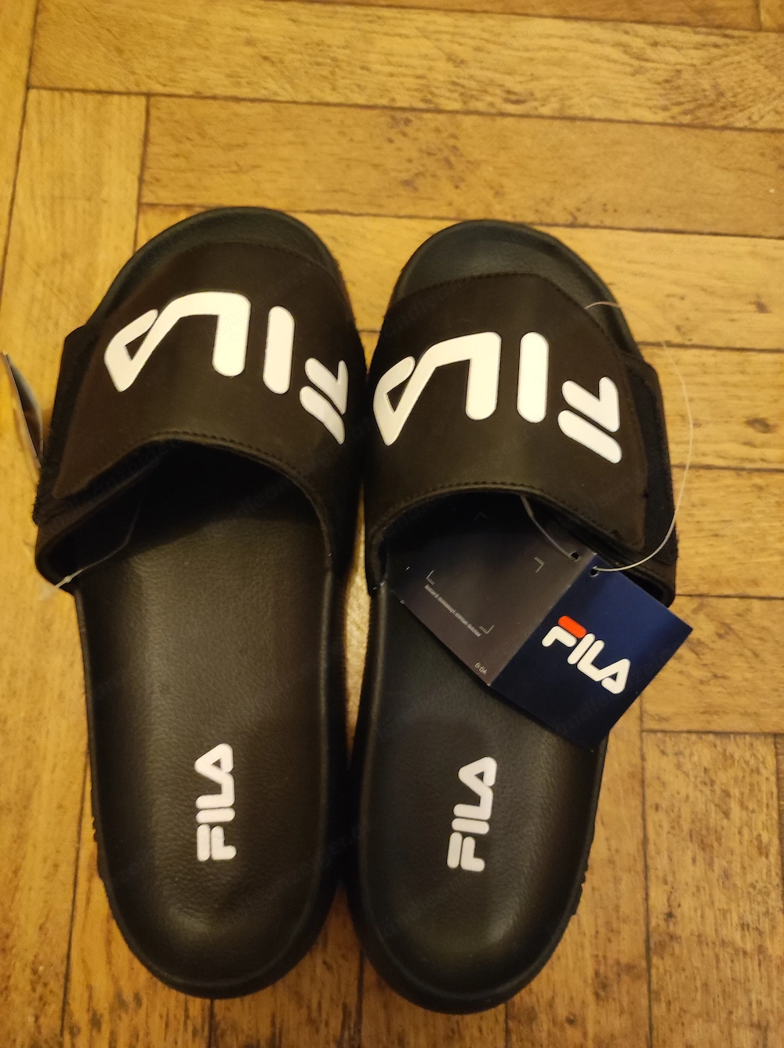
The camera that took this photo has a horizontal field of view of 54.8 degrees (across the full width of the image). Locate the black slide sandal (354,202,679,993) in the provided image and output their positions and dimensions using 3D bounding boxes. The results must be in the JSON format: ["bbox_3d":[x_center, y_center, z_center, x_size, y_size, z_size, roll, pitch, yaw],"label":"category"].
[{"bbox_3d":[0.044,0.023,0.255,0.111,0.085,0.285,5,80,-2],"label":"black slide sandal"}]

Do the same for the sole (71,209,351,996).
[{"bbox_3d":[-0.060,0.021,0.270,0.100,0.036,0.279,-1,80,-2],"label":"sole"}]

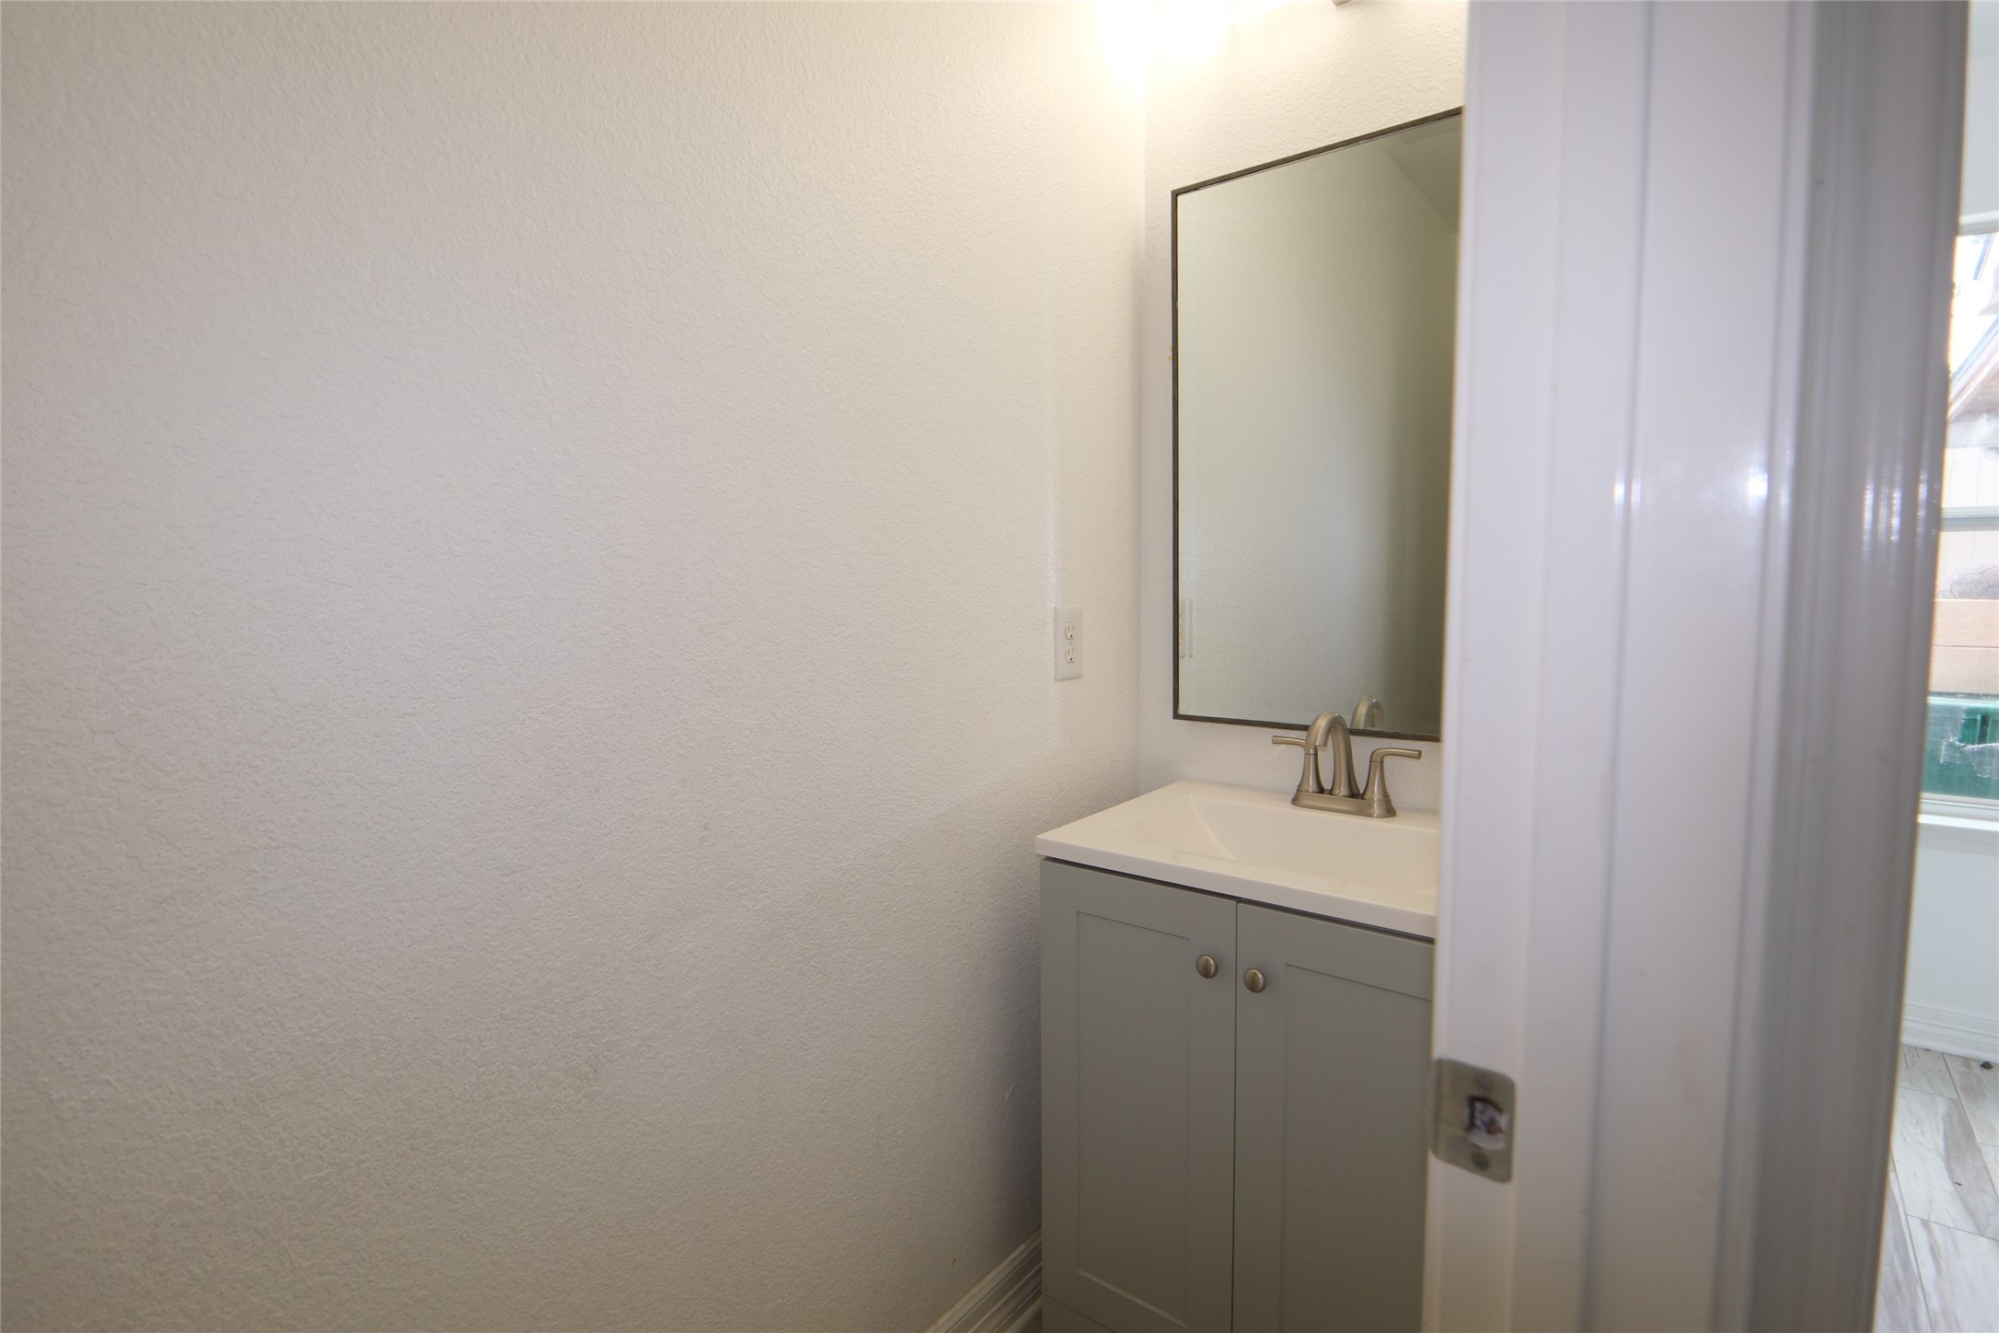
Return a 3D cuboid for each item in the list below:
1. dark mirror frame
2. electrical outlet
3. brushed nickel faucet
[{"bbox_3d":[0.559,-0.352,1.308,0.612,0.920,0.022,3,5,37],"label":"dark mirror frame"},{"bbox_3d":[0.116,-0.037,1.358,0.008,0.115,0.071,3,5,37],"label":"electrical outlet"},{"bbox_3d":[0.507,0.148,1.268,0.224,0.160,0.165,3,5,37],"label":"brushed nickel faucet"}]

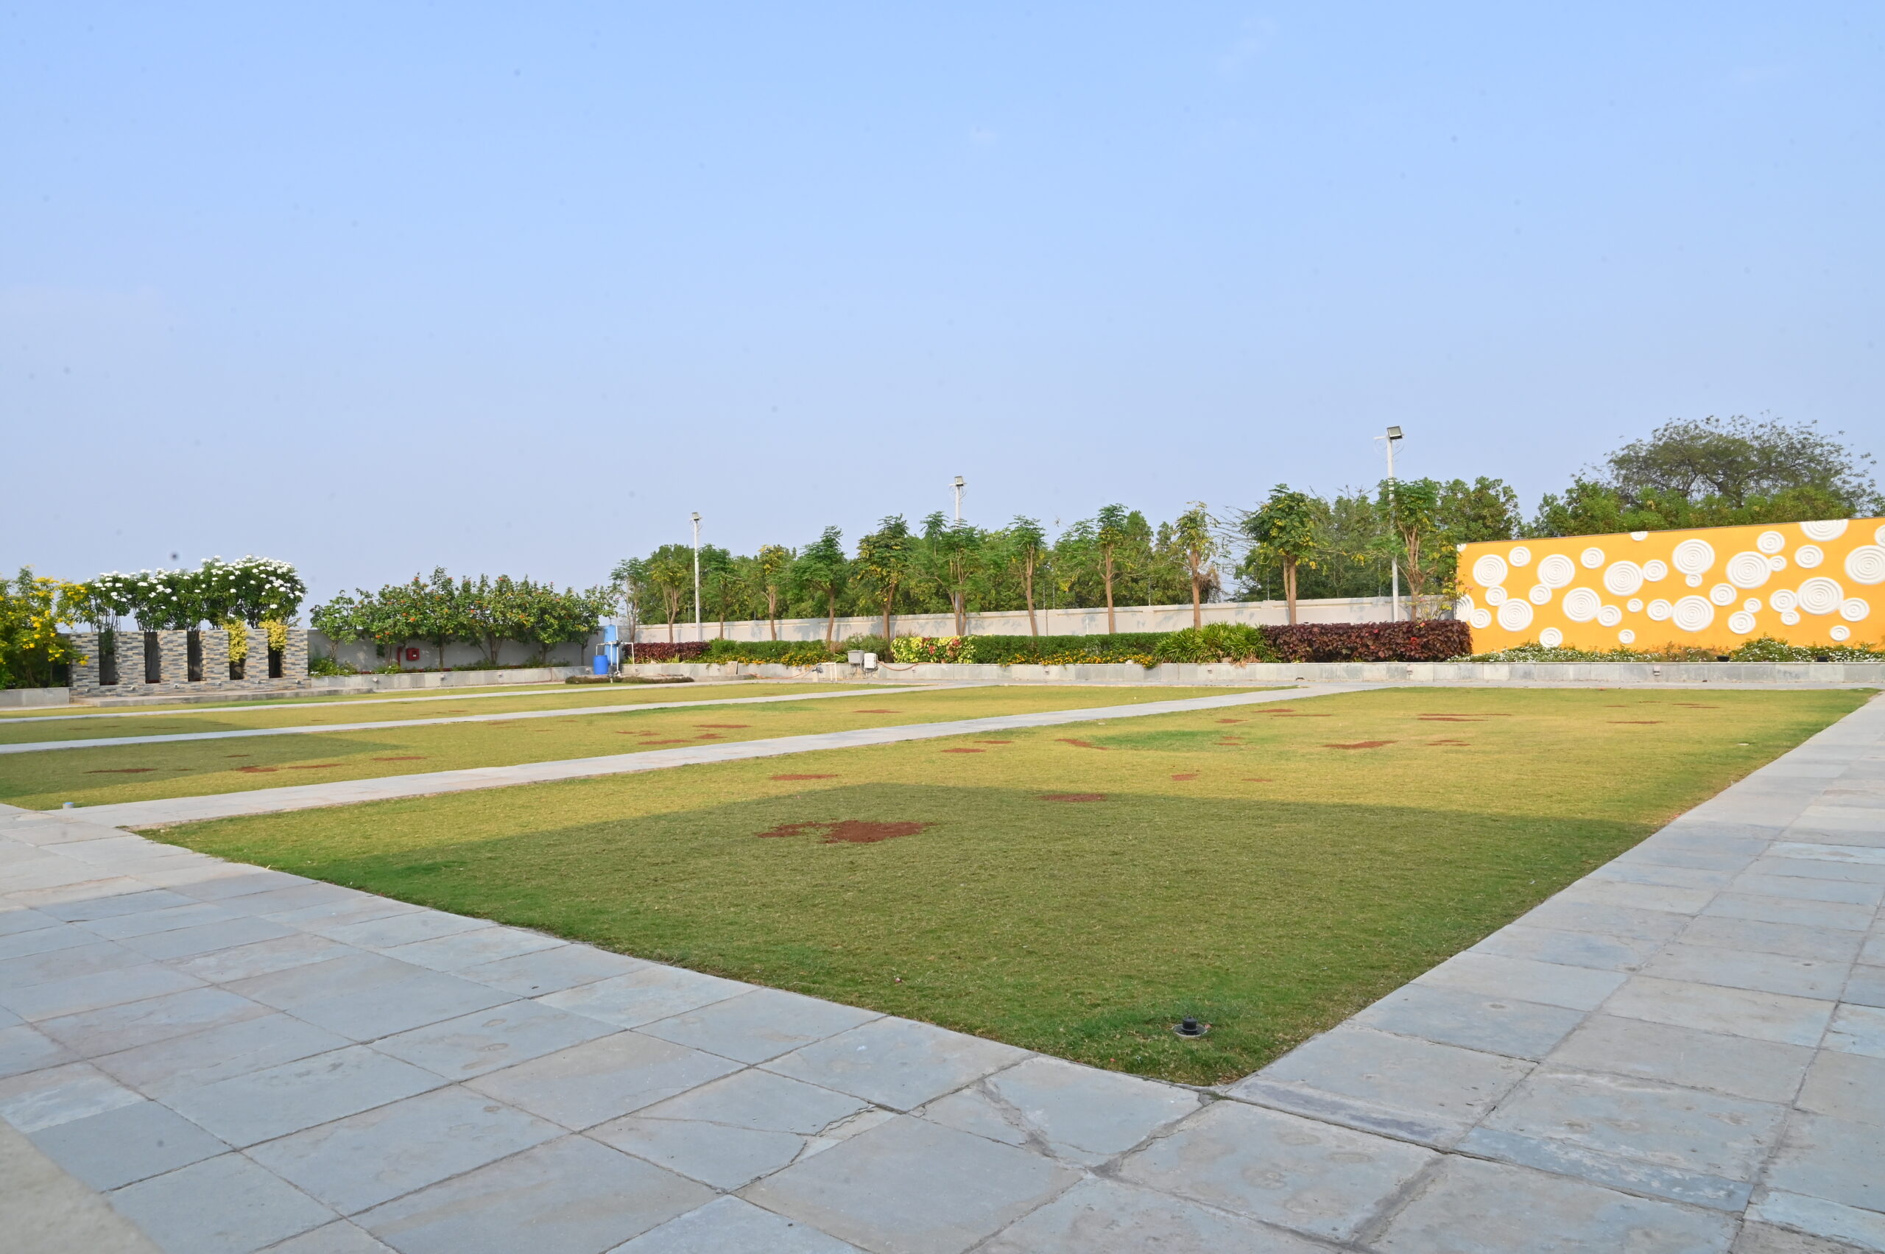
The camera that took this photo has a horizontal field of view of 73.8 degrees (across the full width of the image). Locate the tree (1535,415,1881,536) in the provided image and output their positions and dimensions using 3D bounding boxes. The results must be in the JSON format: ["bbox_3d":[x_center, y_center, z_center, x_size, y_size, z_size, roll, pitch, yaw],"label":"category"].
[{"bbox_3d":[29.328,-3.492,48.036,11.280,9.160,9.930,-2,-1,31],"label":"tree"}]

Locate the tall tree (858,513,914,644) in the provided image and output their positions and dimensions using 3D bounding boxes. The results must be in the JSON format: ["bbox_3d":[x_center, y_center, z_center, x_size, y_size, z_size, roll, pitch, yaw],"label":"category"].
[{"bbox_3d":[-2.097,-1.399,46.018,2.160,5.450,2.160,-1,-1,-3],"label":"tall tree"}]

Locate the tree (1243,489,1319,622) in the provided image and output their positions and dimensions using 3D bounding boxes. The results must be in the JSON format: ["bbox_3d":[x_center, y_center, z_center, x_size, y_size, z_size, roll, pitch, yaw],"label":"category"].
[{"bbox_3d":[9.695,-1.553,36.043,2.180,4.960,2.180,-2,-1,15],"label":"tree"}]

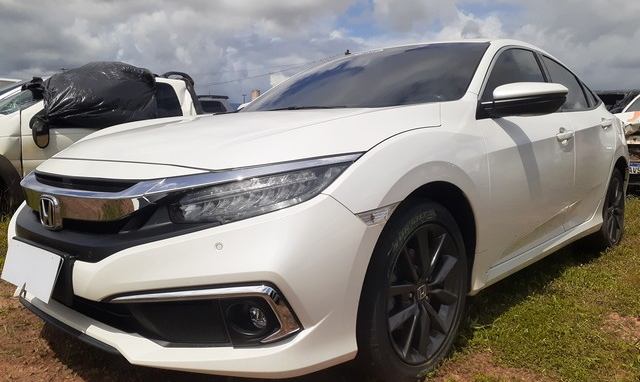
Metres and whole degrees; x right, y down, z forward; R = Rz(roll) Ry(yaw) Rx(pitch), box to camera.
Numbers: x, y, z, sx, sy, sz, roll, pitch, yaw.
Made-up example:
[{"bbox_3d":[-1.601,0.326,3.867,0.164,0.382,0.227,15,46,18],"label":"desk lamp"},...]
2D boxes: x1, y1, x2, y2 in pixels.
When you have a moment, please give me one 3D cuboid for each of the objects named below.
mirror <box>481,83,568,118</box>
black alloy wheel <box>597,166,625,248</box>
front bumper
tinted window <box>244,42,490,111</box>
[{"bbox_3d":[0.833,-0.367,2.036,0.250,0.150,0.220,4,7,41],"label":"mirror"},{"bbox_3d":[2.078,0.148,3.699,0.220,0.645,0.645,4,7,41],"label":"black alloy wheel"},{"bbox_3d":[-0.690,0.212,1.763,1.770,0.470,0.590,4,7,41],"label":"front bumper"},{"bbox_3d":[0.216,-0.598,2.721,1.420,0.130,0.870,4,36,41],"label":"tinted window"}]

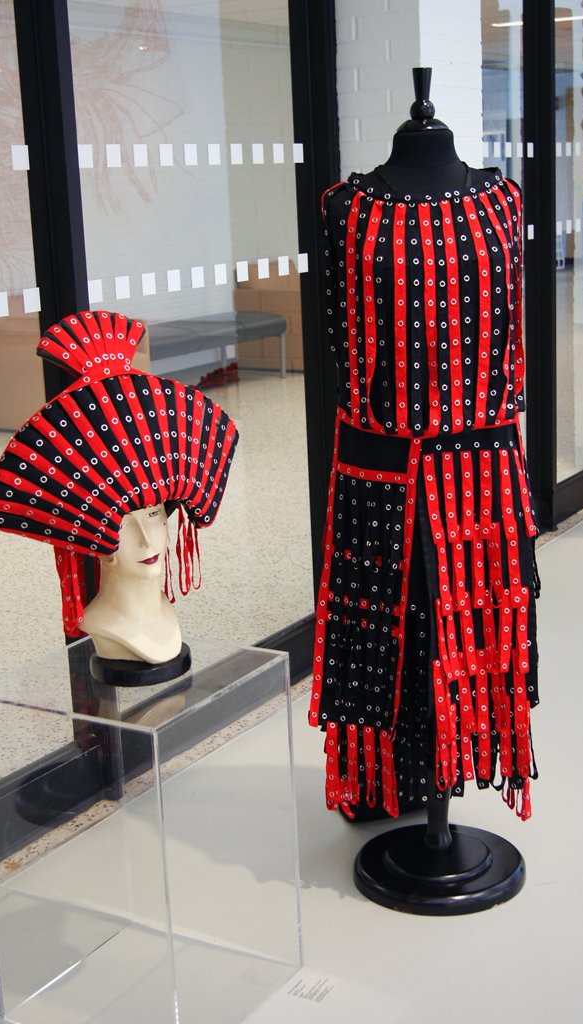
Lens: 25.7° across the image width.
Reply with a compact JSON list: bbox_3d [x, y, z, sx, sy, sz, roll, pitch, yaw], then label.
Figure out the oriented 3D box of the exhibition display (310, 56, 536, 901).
[{"bbox_3d":[0.275,-0.021,2.667,0.460,1.710,0.390,-4,14,-4],"label":"exhibition display"}]

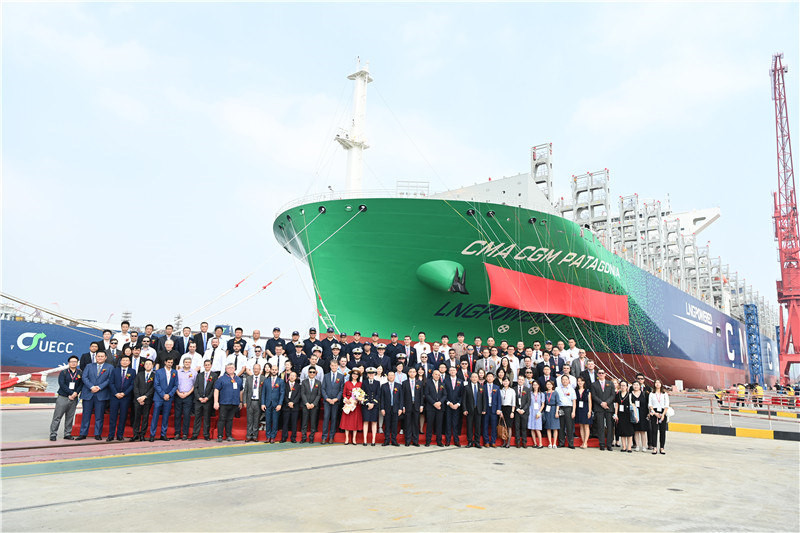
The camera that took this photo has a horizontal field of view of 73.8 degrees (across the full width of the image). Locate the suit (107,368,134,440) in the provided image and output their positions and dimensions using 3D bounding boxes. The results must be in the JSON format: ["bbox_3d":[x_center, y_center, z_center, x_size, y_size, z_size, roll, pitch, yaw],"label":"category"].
[{"bbox_3d":[-6.226,3.023,11.902,0.560,1.601,0.360,6,-12,-18],"label":"suit"}]

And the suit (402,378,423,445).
[{"bbox_3d":[0.303,3.425,12.642,0.520,1.555,0.360,2,-11,-1],"label":"suit"}]

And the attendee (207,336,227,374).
[{"bbox_3d":[-4.555,2.627,12.919,0.560,1.780,0.360,6,-12,-16],"label":"attendee"}]

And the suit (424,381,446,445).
[{"bbox_3d":[0.857,3.463,12.692,0.540,1.537,0.360,2,-11,0],"label":"suit"}]

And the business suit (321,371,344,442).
[{"bbox_3d":[-1.581,3.214,12.282,0.520,1.560,0.330,3,-12,-7],"label":"business suit"}]

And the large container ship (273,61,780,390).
[{"bbox_3d":[105.907,20.590,205.100,51.000,68.500,366.000,-9,-16,40],"label":"large container ship"}]

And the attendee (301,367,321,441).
[{"bbox_3d":[-2.071,3.157,12.226,0.480,1.680,0.340,4,-12,-8],"label":"attendee"}]

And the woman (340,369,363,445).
[{"bbox_3d":[-1.062,3.186,12.198,0.540,1.690,0.420,3,-12,-5],"label":"woman"}]

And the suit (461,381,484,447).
[{"bbox_3d":[1.803,3.515,12.774,0.540,1.534,0.360,2,-11,3],"label":"suit"}]

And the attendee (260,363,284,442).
[{"bbox_3d":[-2.952,3.165,12.374,0.530,1.733,0.360,4,-11,-10],"label":"attendee"}]

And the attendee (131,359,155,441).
[{"bbox_3d":[-5.872,3.037,12.216,0.480,1.770,0.300,5,-13,-14],"label":"attendee"}]

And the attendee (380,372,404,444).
[{"bbox_3d":[-0.197,3.284,12.350,0.500,1.649,0.320,2,-11,-2],"label":"attendee"}]

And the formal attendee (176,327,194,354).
[{"bbox_3d":[-5.737,2.492,14.146,0.520,1.770,0.360,5,-12,-15],"label":"formal attendee"}]

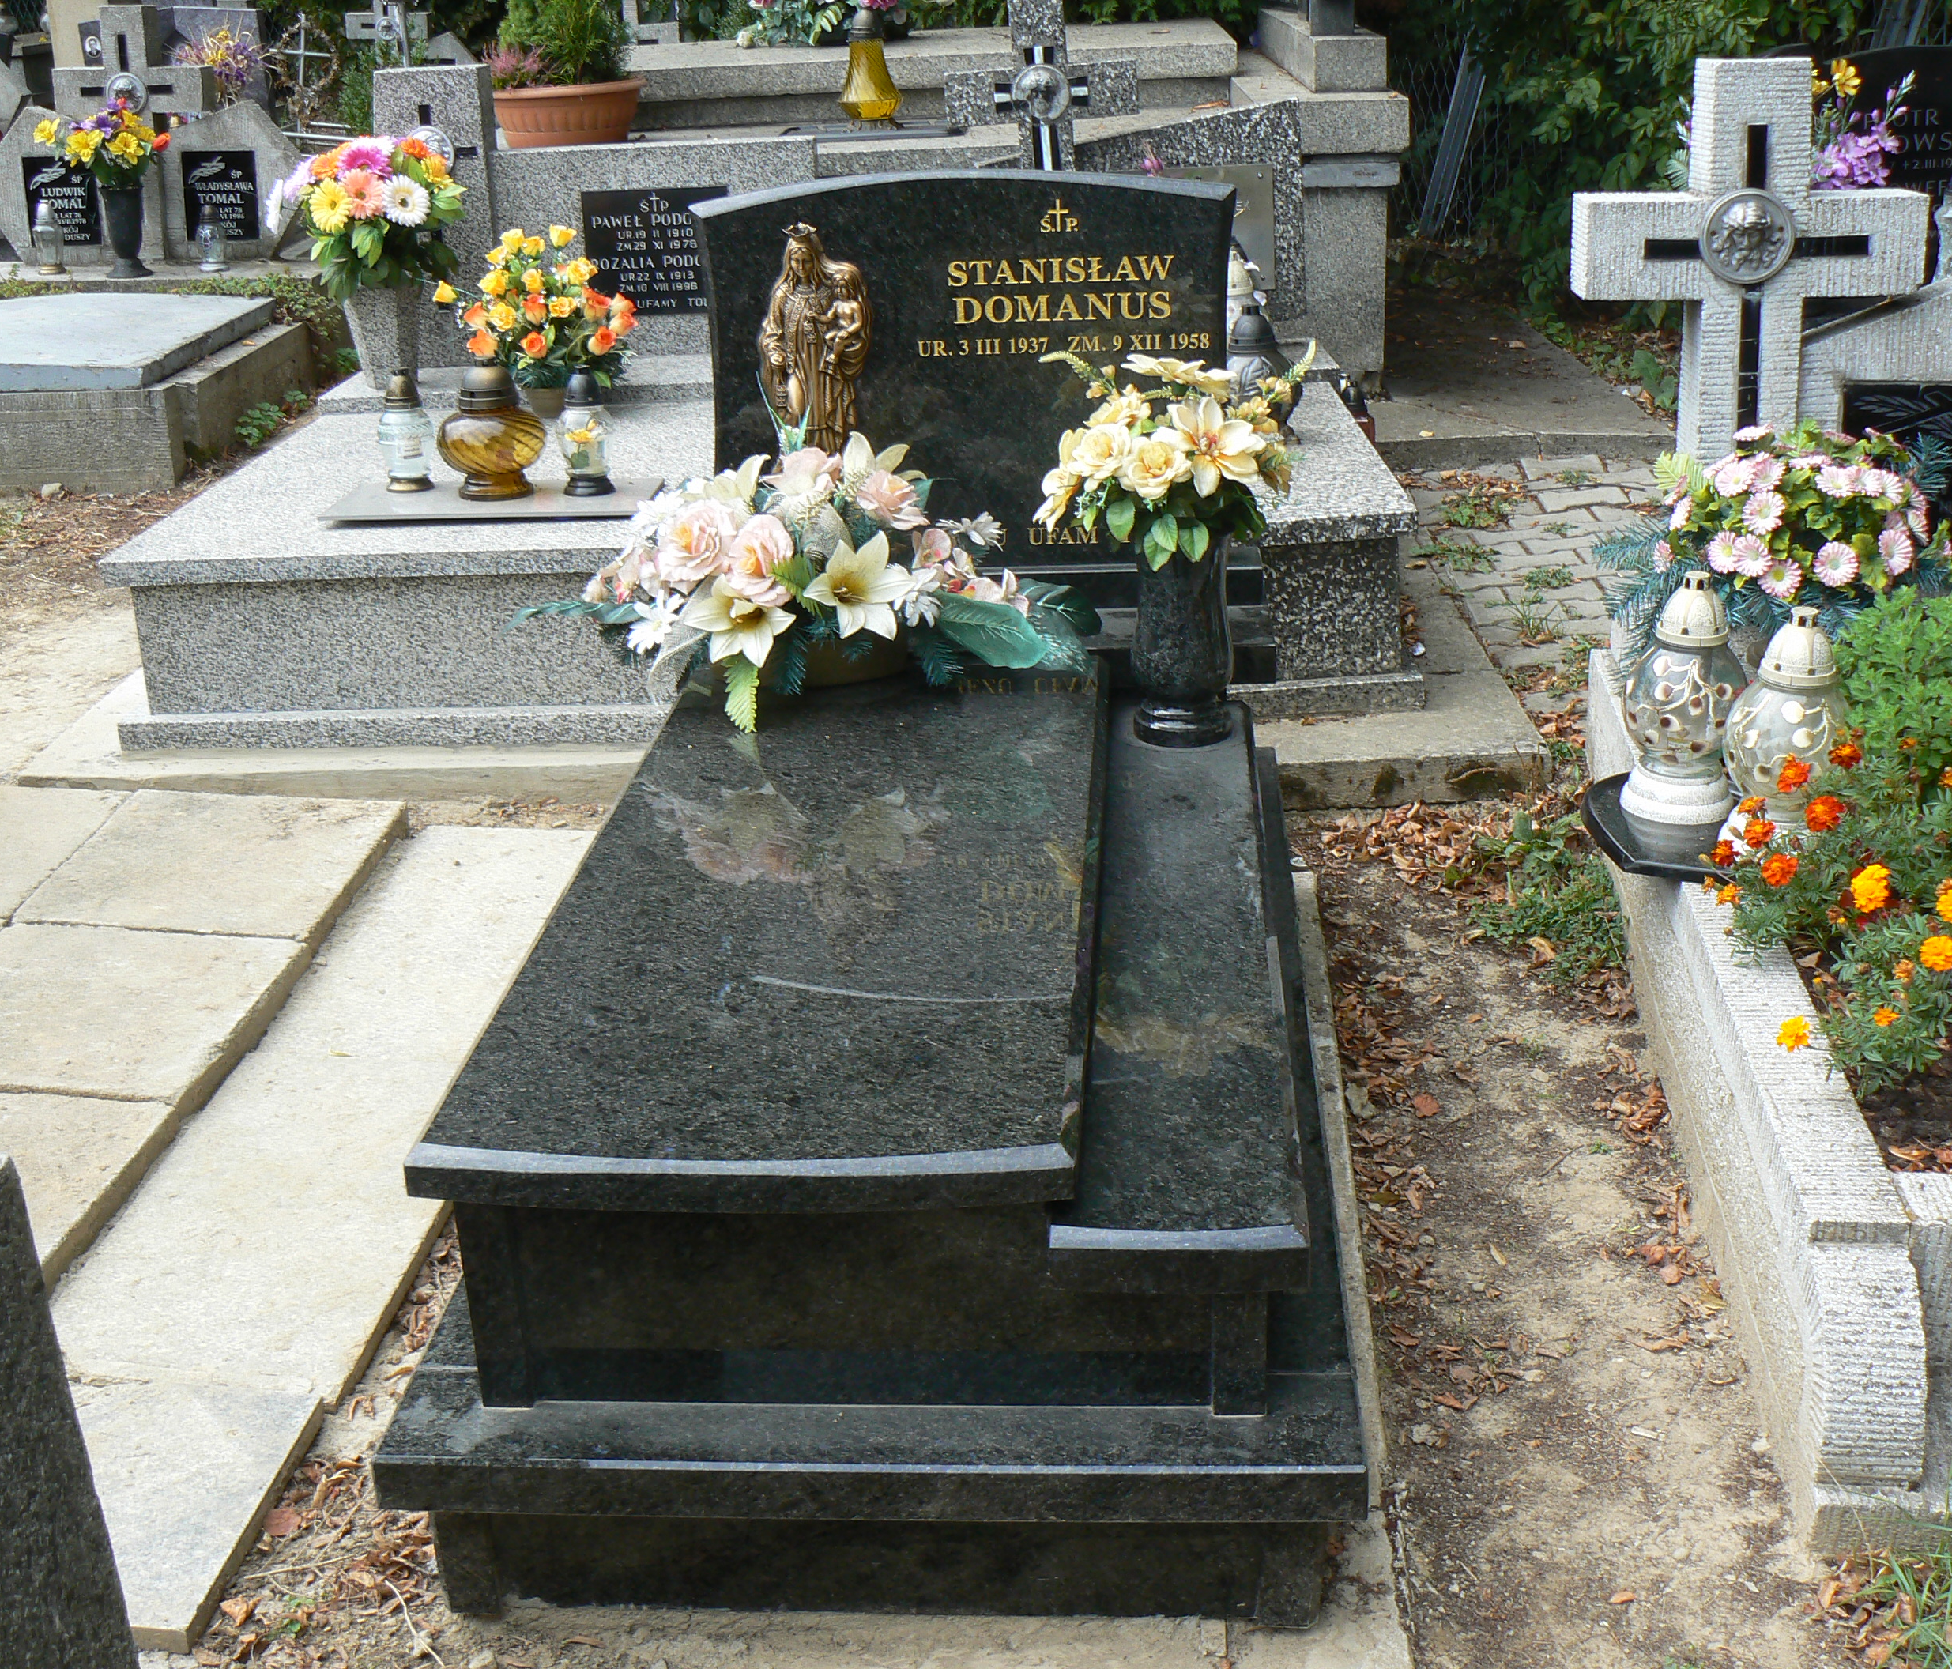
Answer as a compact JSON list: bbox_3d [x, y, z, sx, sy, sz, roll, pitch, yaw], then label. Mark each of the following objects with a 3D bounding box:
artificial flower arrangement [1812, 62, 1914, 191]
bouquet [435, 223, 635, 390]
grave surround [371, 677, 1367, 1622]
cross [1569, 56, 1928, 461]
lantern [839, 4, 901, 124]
[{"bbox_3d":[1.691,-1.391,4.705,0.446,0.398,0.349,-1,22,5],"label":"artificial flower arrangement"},{"bbox_3d":[-1.079,-1.279,5.646,0.493,0.411,0.397,-2,22,2],"label":"bouquet"},{"bbox_3d":[-0.040,0.196,3.086,0.955,0.562,1.932,-1,22,5],"label":"grave surround"},{"bbox_3d":[1.251,-0.827,3.784,0.526,0.831,0.131,-1,22,5],"label":"cross"},{"bbox_3d":[-0.287,-2.061,6.208,0.170,0.306,0.170,-1,22,5],"label":"lantern"}]

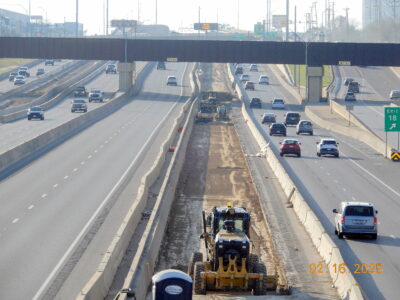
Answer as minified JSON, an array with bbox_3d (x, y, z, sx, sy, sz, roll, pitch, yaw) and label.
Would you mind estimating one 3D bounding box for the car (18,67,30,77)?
[{"bbox_3d":[-35.001,-15.563,519.962,1.980,1.870,5.300,0,2,0],"label":"car"}]

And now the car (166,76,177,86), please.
[{"bbox_3d":[-5.237,-13.180,497.965,1.900,1.700,4.750,0,2,0],"label":"car"}]

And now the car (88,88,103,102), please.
[{"bbox_3d":[-15.805,-8.243,395.960,2.020,1.930,5.700,0,2,1],"label":"car"}]

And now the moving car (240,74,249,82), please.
[{"bbox_3d":[9.835,-15.458,561.967,1.820,1.520,4.600,0,2,0],"label":"moving car"}]

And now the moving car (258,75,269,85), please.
[{"bbox_3d":[12.633,-13.781,511.965,1.900,1.700,4.750,0,2,0],"label":"moving car"}]

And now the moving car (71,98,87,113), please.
[{"bbox_3d":[-17.875,-6.502,385.959,2.030,1.930,5.700,0,2,0],"label":"moving car"}]

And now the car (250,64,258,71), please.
[{"bbox_3d":[13.164,-19.713,627.964,1.870,1.700,4.700,0,2,0],"label":"car"}]

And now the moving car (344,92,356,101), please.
[{"bbox_3d":[24.974,-8.906,431.969,1.830,1.470,4.650,0,2,2],"label":"moving car"}]

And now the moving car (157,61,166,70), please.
[{"bbox_3d":[-9.159,-20.118,624.959,2.000,1.920,5.400,0,2,0],"label":"moving car"}]

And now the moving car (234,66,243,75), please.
[{"bbox_3d":[9.345,-18.547,611.966,1.840,1.600,4.700,0,2,0],"label":"moving car"}]

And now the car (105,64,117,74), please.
[{"bbox_3d":[-19.705,-17.801,574.959,1.980,1.900,5.200,0,2,0],"label":"car"}]

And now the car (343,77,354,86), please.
[{"bbox_3d":[30.648,-13.843,532.966,1.840,1.570,4.700,0,2,3],"label":"car"}]

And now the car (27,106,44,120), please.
[{"bbox_3d":[-21.387,-4.820,339.964,1.930,1.740,4.850,0,2,1],"label":"car"}]

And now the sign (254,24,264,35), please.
[{"bbox_3d":[20.700,-41.712,900.000,3.600,3.500,0.200,0,2,0],"label":"sign"}]

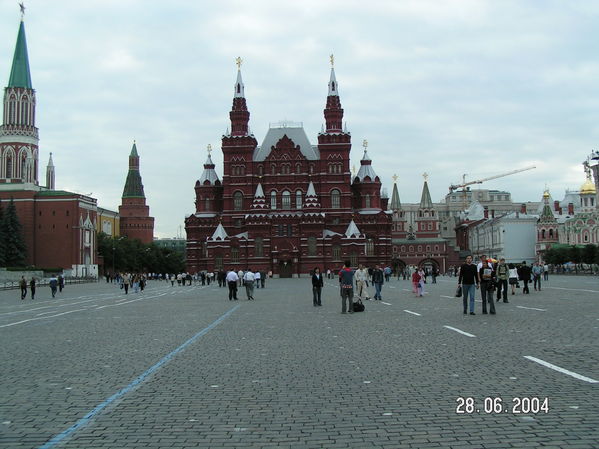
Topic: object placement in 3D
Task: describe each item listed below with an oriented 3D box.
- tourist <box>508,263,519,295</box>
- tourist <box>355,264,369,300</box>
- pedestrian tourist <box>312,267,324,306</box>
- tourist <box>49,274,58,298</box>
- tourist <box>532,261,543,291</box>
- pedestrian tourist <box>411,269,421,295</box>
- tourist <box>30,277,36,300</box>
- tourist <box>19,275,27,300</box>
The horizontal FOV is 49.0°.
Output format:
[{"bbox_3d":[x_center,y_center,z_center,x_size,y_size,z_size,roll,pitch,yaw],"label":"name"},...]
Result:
[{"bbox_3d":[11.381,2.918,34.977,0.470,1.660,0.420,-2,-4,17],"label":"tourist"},{"bbox_3d":[3.061,2.845,32.300,0.650,1.760,0.500,1,-4,-19],"label":"tourist"},{"bbox_3d":[0.784,2.698,28.313,0.500,1.660,0.340,-1,-4,0],"label":"pedestrian tourist"},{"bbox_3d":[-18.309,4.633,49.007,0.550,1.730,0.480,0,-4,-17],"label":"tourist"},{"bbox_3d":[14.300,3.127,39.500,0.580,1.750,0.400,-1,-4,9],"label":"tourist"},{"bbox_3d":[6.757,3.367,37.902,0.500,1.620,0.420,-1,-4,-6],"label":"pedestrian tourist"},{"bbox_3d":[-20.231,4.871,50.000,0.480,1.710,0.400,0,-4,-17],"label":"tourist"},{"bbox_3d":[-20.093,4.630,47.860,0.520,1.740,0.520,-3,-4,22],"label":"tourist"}]

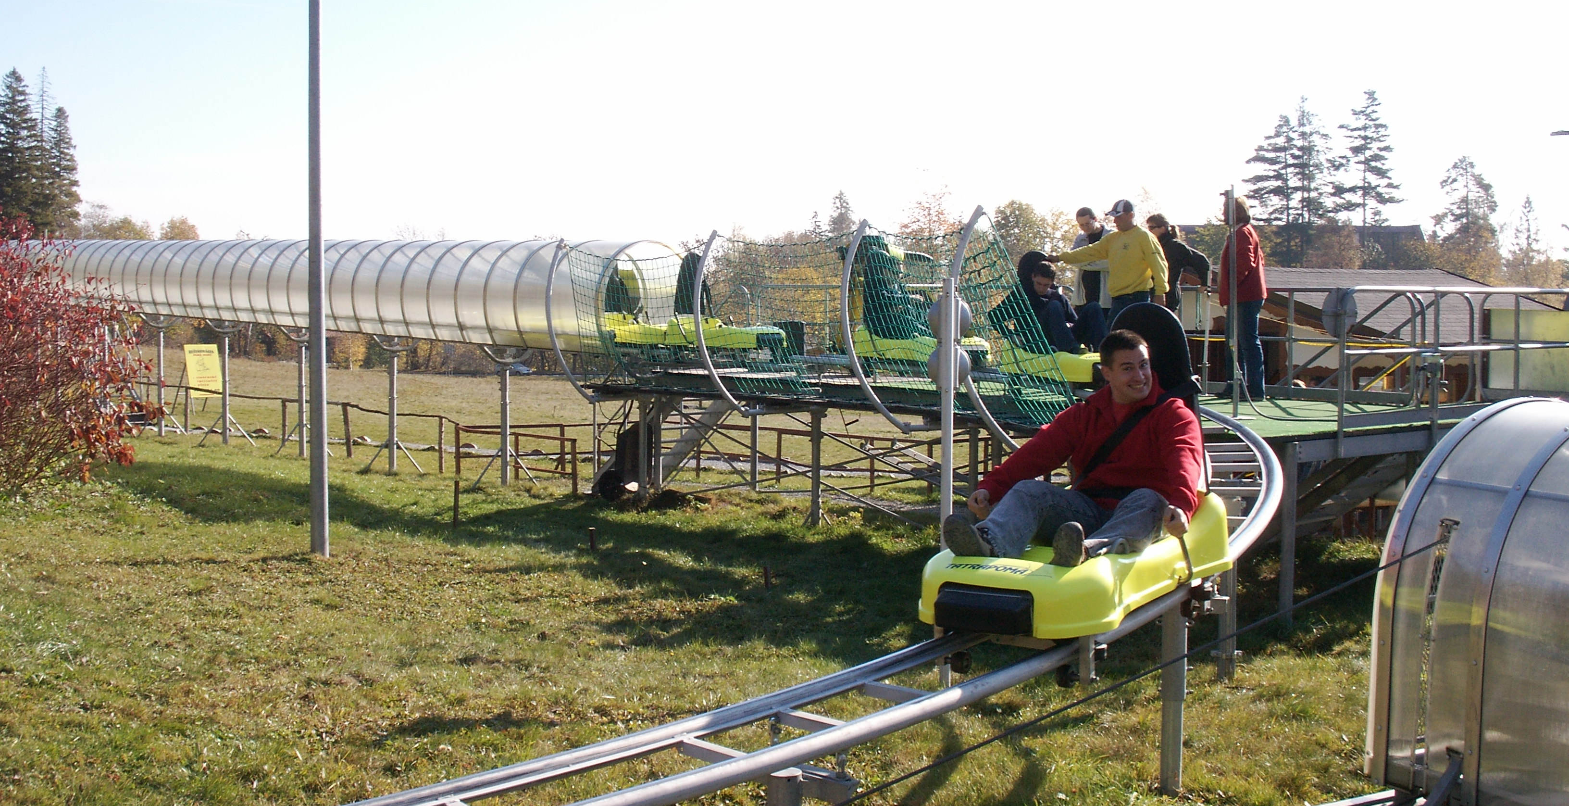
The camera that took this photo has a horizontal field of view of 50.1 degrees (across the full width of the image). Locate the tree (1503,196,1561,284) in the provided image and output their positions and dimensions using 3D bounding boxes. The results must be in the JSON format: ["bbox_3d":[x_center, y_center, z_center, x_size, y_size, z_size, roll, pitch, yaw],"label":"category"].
[{"bbox_3d":[46.698,-8.941,105.000,3.500,8.200,3.500,2,4,22],"label":"tree"}]

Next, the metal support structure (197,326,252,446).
[{"bbox_3d":[-9.028,-0.286,27.000,0.950,2.000,0.300,-3,5,-39],"label":"metal support structure"}]

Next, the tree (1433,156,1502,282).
[{"bbox_3d":[28.523,-6.523,70.000,2.900,7.600,2.900,2,3,22],"label":"tree"}]

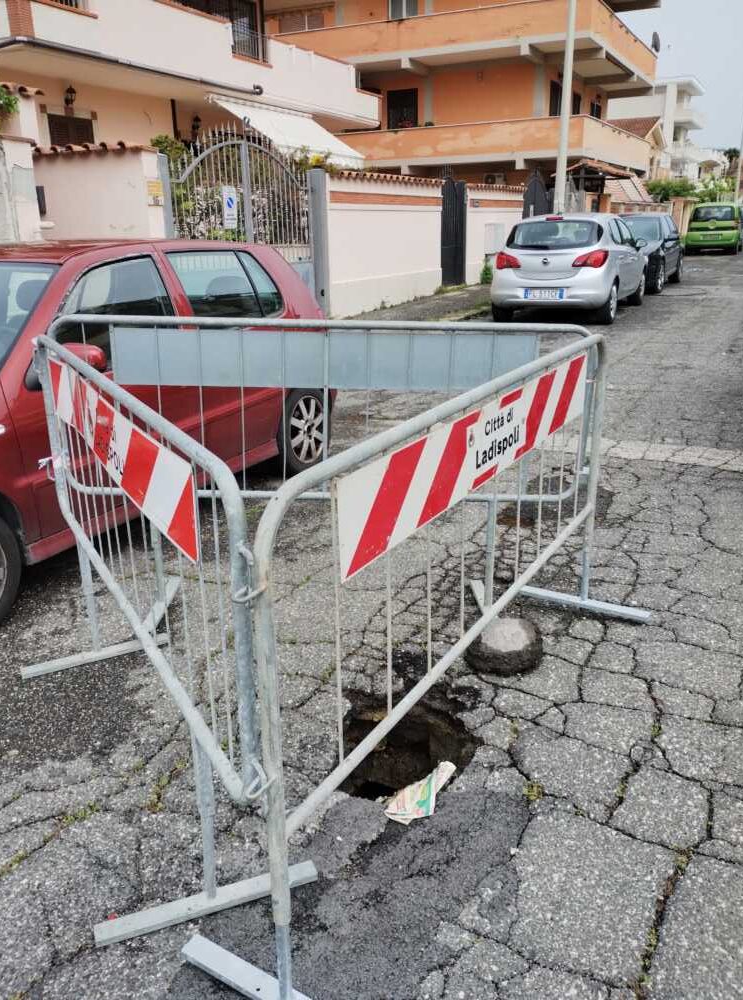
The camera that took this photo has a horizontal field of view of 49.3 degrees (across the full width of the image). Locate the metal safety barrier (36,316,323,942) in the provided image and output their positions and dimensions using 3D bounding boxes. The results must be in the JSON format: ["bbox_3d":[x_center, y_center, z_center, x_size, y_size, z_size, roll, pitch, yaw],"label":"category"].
[{"bbox_3d":[-0.668,0.206,2.168,0.499,1.107,1.987,-11,21,-27],"label":"metal safety barrier"}]

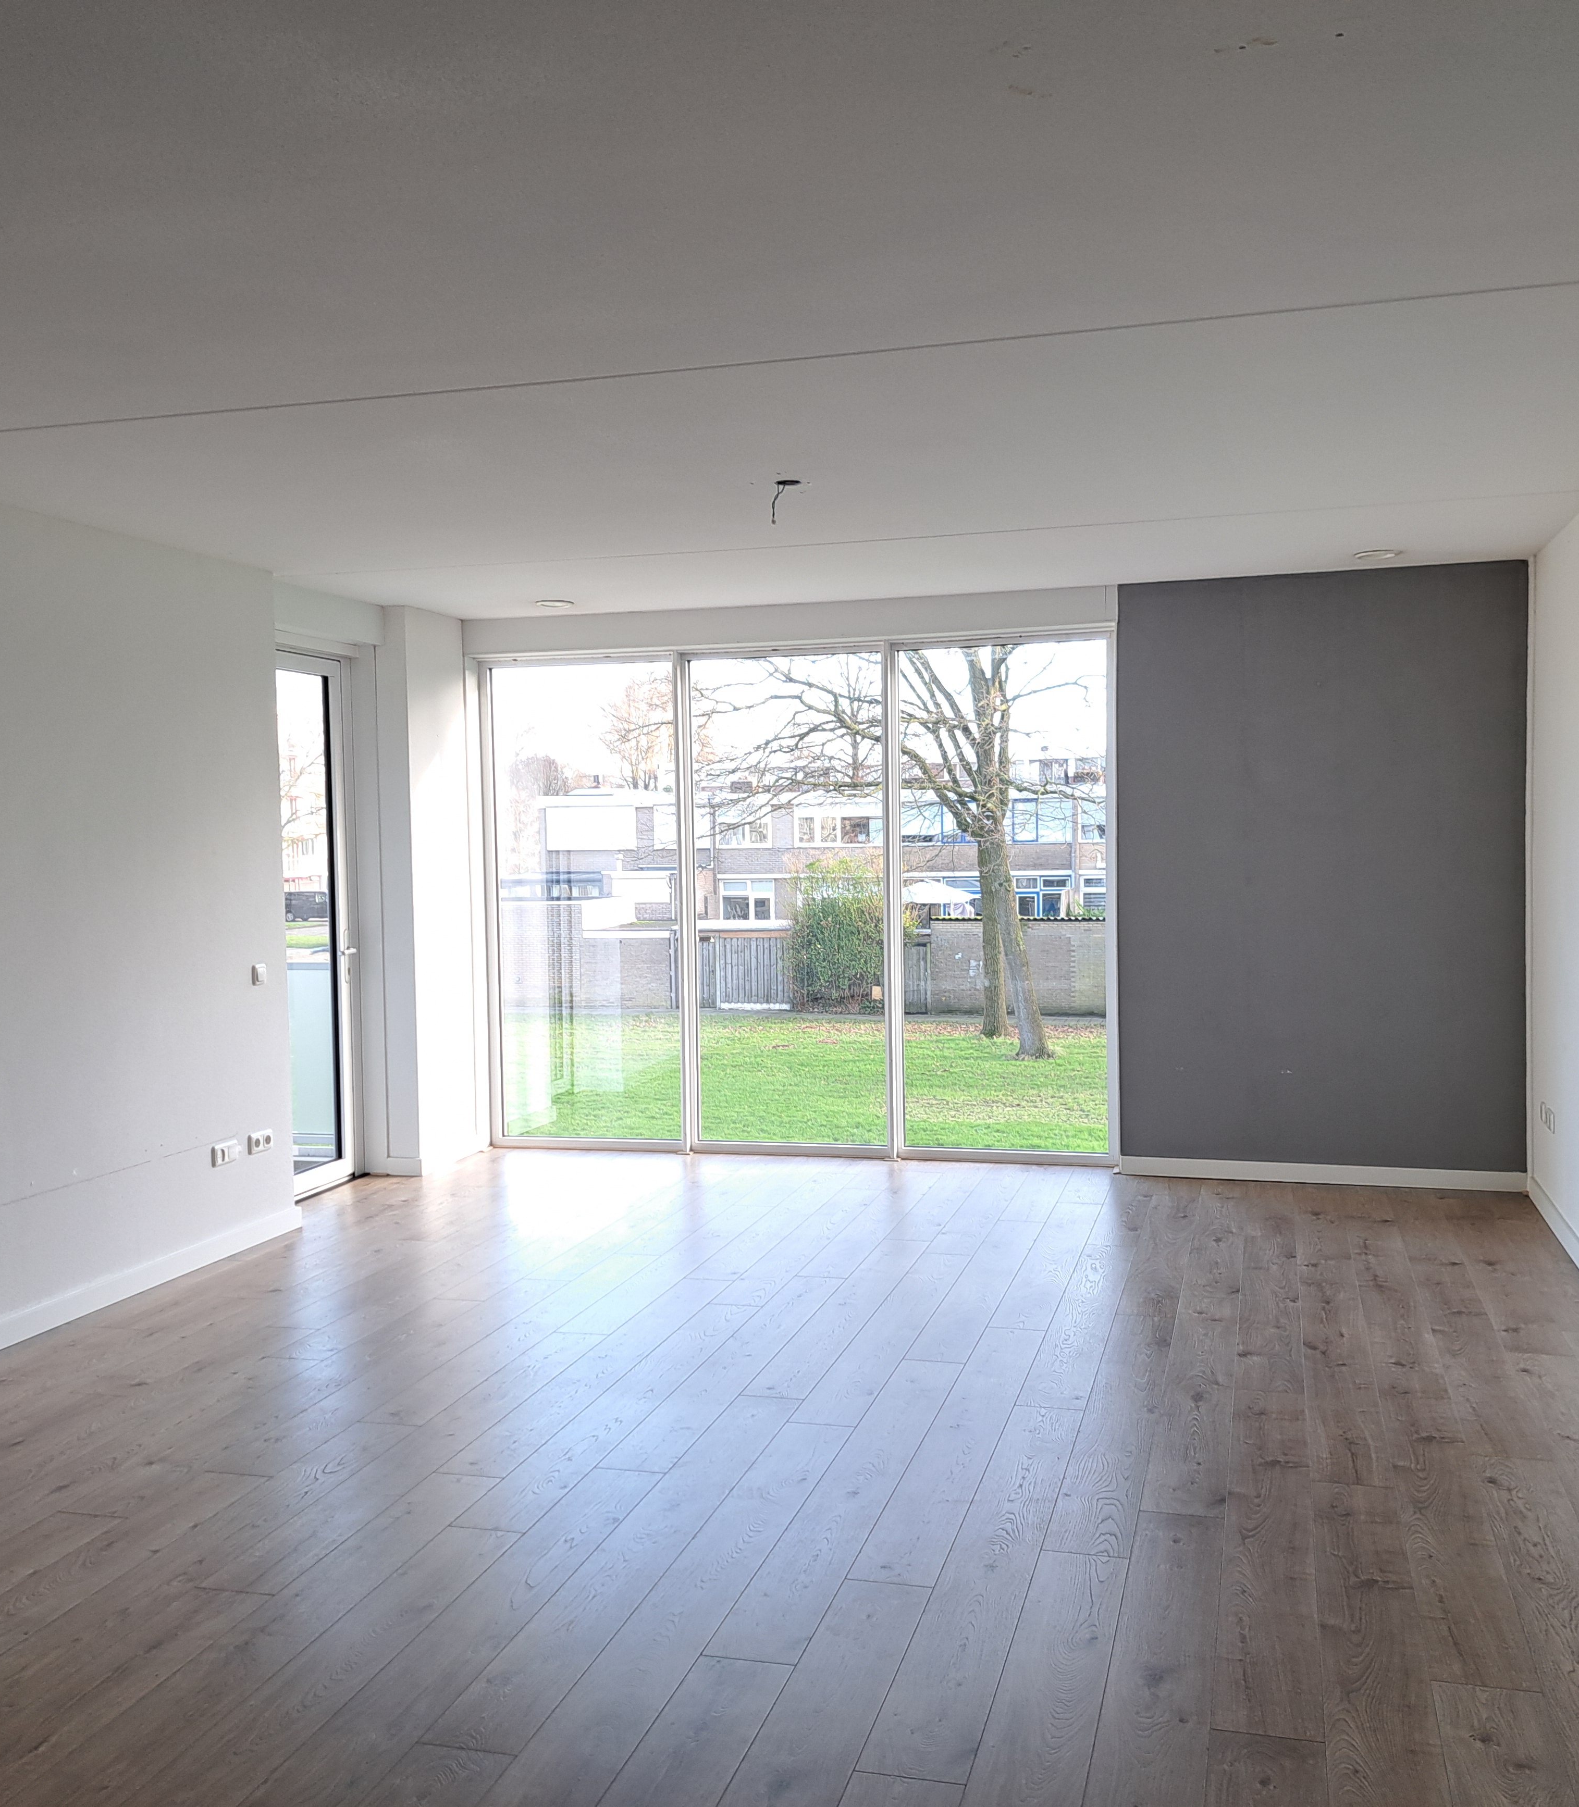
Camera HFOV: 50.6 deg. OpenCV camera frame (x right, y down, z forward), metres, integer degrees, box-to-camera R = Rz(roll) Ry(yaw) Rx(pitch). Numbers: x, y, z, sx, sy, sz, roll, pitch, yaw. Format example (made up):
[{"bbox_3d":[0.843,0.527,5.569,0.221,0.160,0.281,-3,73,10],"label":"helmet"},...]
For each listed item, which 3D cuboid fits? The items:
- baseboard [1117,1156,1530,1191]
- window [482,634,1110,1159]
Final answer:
[{"bbox_3d":[2.299,1.181,7.276,1.687,0.087,0.018,0,3,16],"label":"baseboard"},{"bbox_3d":[-0.018,-0.007,8.080,3.157,2.466,0.101,0,3,16],"label":"window"}]

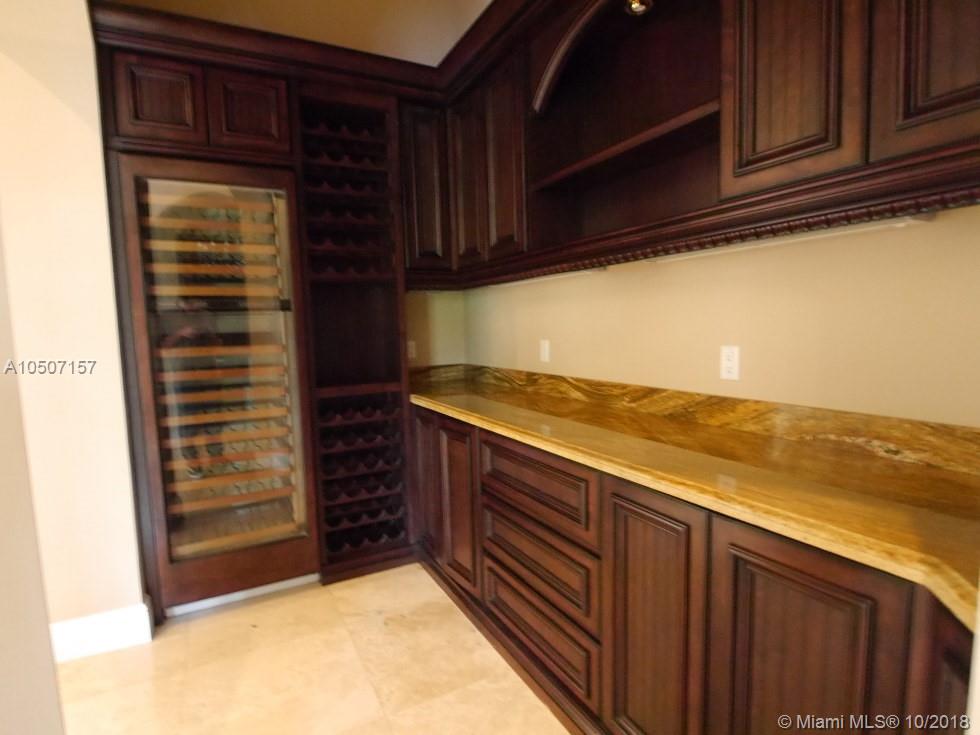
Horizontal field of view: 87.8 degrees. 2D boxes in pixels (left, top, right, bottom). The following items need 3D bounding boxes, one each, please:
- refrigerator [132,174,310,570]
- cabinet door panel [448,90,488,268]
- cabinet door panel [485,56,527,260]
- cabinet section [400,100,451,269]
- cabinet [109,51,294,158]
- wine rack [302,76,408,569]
[{"bbox_3d":[-1.347,0.005,2.633,0.632,1.756,0.560,-4,5,-28],"label":"refrigerator"},{"bbox_3d":[-0.100,-0.919,2.616,0.025,0.786,0.368,-4,6,-28],"label":"cabinet door panel"},{"bbox_3d":[0.075,-0.893,2.288,0.025,0.780,0.378,-4,6,-28],"label":"cabinet door panel"},{"bbox_3d":[-0.347,-0.973,2.800,0.265,0.857,0.040,-4,5,-28],"label":"cabinet section"},{"bbox_3d":[-1.403,-1.193,2.545,0.696,0.358,0.600,-4,5,-28],"label":"cabinet"},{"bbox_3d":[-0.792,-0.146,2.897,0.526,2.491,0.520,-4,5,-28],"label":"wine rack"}]

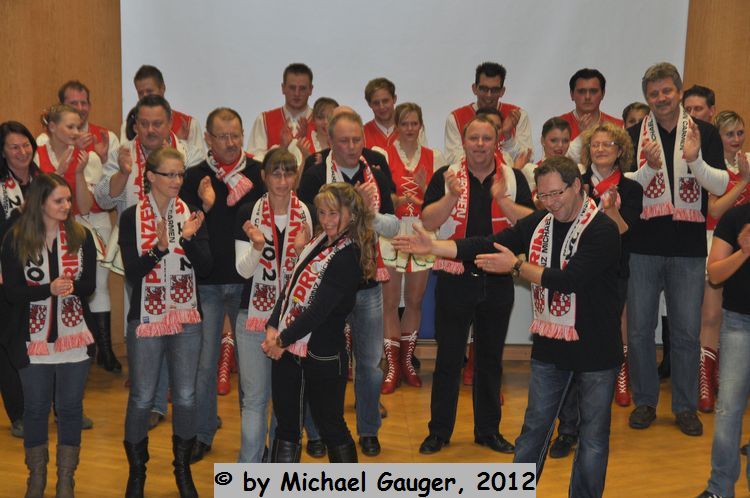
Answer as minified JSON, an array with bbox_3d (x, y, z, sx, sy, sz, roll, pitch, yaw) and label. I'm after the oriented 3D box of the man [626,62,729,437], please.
[{"bbox_3d":[1.599,-0.002,9.934,0.540,1.940,0.450,2,12,8],"label":"man"}]

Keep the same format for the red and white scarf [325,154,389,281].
[{"bbox_3d":[-0.094,-0.159,9.474,0.330,0.670,0.270,-2,12,-12],"label":"red and white scarf"}]

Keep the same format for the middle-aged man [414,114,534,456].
[{"bbox_3d":[0.503,0.199,9.549,0.570,1.753,0.430,2,14,2],"label":"middle-aged man"}]

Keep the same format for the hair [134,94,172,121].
[{"bbox_3d":[-1.136,-0.726,9.603,0.185,0.130,0.200,0,14,-5],"label":"hair"}]

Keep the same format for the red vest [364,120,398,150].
[{"bbox_3d":[0.067,-0.473,10.859,0.420,0.580,0.270,0,12,-3],"label":"red vest"}]

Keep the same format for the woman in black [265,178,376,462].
[{"bbox_3d":[-0.251,0.507,8.472,0.430,1.630,0.440,12,17,39],"label":"woman in black"}]

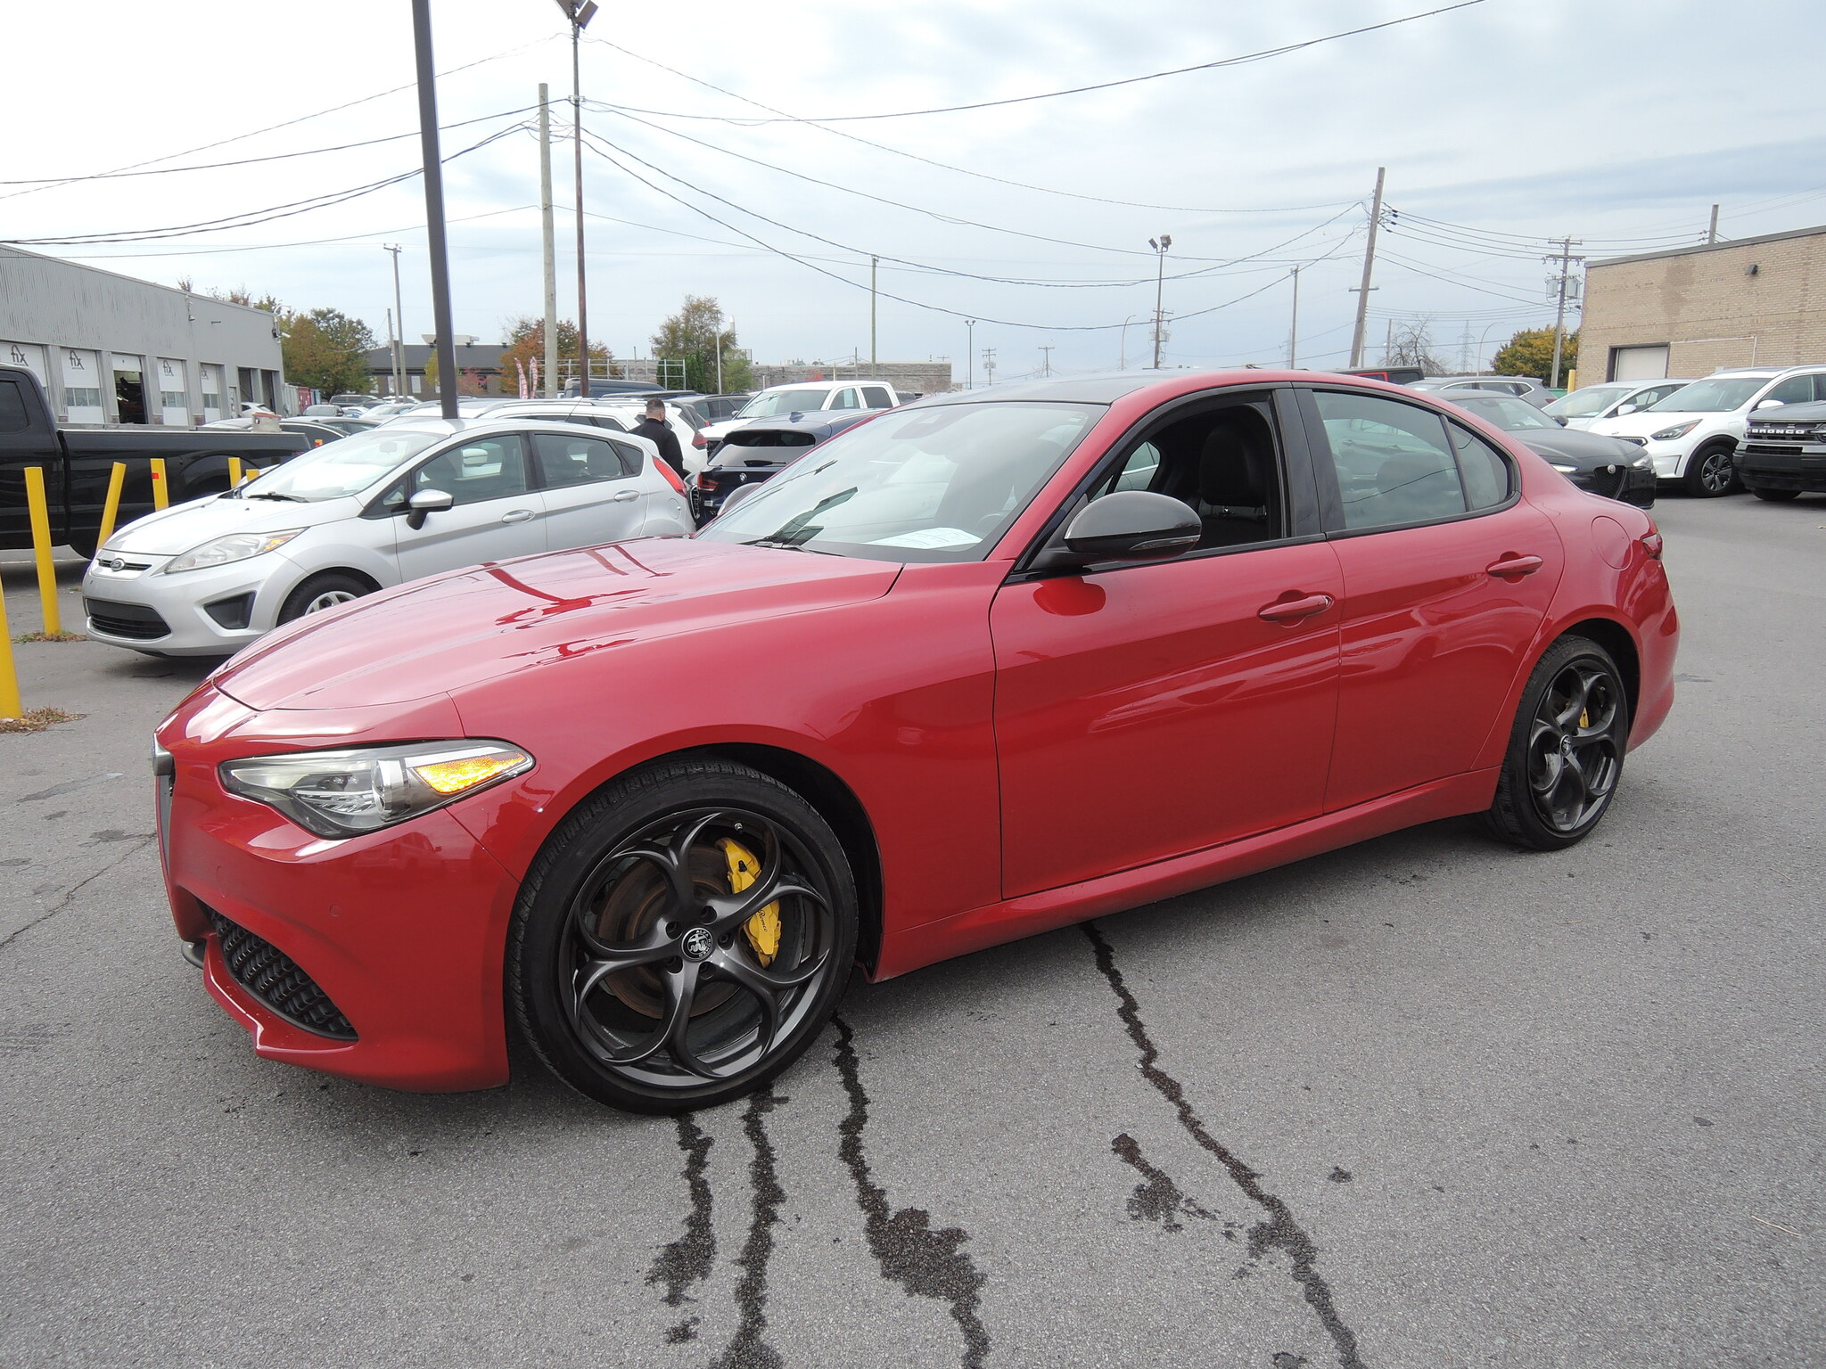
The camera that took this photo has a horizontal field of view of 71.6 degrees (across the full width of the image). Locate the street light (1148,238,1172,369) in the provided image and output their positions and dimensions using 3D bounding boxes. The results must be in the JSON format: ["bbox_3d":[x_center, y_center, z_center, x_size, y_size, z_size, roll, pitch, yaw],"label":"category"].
[{"bbox_3d":[9.823,-13.298,50.867,0.750,9.120,0.300,0,11,0],"label":"street light"}]

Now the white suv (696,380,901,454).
[{"bbox_3d":[-1.450,-4.120,21.600,2.020,1.940,5.700,6,12,28],"label":"white suv"}]

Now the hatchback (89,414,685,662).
[{"bbox_3d":[-3.364,-1.031,8.722,1.770,1.470,4.060,7,13,35],"label":"hatchback"}]

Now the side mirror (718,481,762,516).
[{"bbox_3d":[-0.542,-0.610,4.164,0.200,0.165,0.245,-7,13,-33],"label":"side mirror"}]

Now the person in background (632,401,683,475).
[{"bbox_3d":[-2.415,-1.842,12.168,0.540,1.770,0.330,5,12,25],"label":"person in background"}]

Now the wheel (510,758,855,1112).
[{"bbox_3d":[-0.434,0.461,2.391,0.662,0.662,0.232,-7,13,-34],"label":"wheel"}]

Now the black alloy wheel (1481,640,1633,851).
[{"bbox_3d":[1.914,0.168,3.875,0.660,0.660,0.250,-7,13,-33],"label":"black alloy wheel"}]

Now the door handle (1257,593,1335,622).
[{"bbox_3d":[0.898,-0.180,2.967,0.235,0.045,0.050,-7,13,-33],"label":"door handle"}]

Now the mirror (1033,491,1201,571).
[{"bbox_3d":[0.447,-0.334,2.686,0.200,0.165,0.245,-7,13,-33],"label":"mirror"}]

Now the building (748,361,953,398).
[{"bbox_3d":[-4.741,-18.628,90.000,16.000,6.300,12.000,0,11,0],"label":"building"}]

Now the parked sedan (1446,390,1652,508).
[{"bbox_3d":[6.360,-2.720,14.900,1.870,1.436,4.640,-3,11,-17],"label":"parked sedan"}]

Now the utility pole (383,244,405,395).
[{"bbox_3d":[-28.558,-18.304,70.882,0.300,12.020,1.800,2,11,11],"label":"utility pole"}]

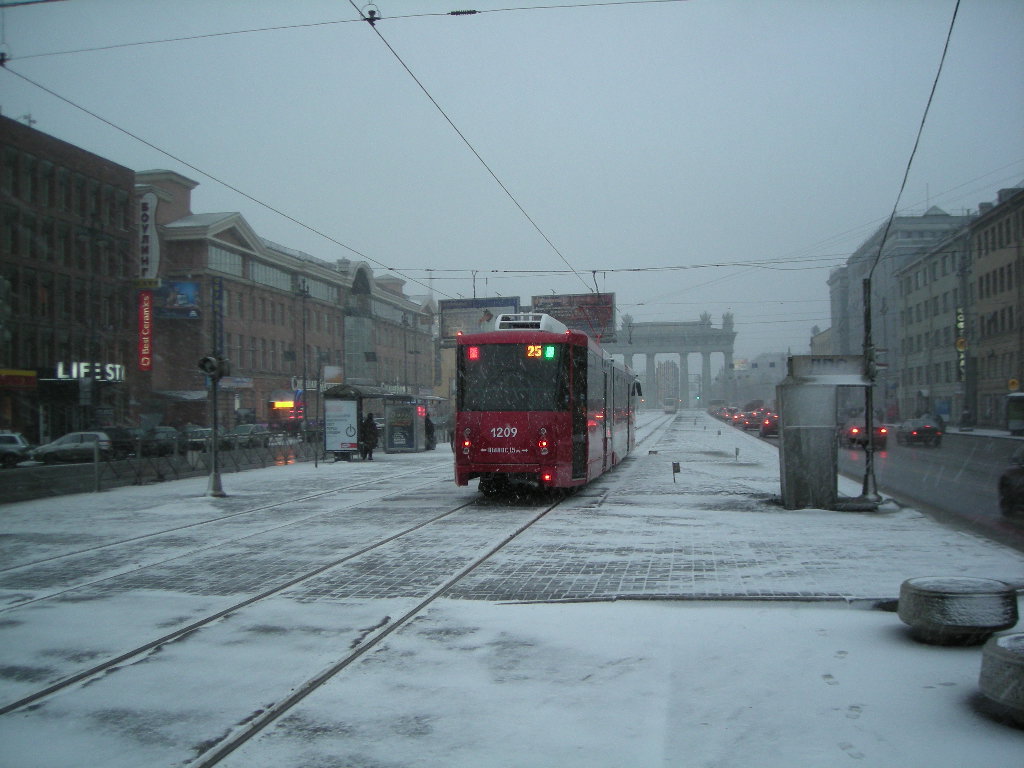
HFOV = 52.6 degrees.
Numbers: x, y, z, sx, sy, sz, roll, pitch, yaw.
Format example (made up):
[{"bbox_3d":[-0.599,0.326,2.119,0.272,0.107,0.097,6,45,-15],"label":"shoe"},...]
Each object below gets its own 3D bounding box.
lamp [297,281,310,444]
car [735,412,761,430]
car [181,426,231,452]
[{"bbox_3d":[-14.699,-1.505,73.000,0.850,11.500,0.800,-1,-1,9],"label":"lamp"},{"bbox_3d":[18.823,2.934,81.000,1.750,1.450,4.400,-1,-1,9],"label":"car"},{"bbox_3d":[-17.649,3.190,60.000,1.700,1.480,4.100,-1,-1,9],"label":"car"}]

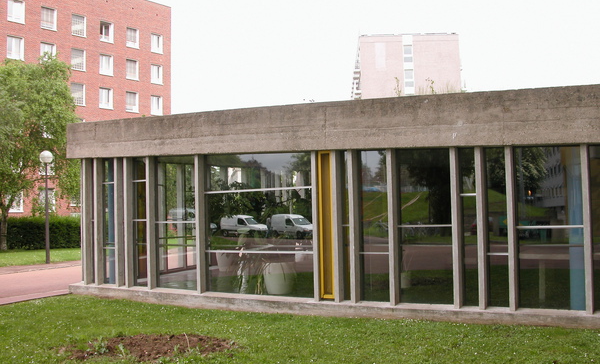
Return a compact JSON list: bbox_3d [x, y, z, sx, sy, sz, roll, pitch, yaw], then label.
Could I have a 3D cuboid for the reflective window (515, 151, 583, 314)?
[{"bbox_3d":[3.272,0.590,7.907,0.894,2.195,0.100,-3,-3,29],"label":"reflective window"}]

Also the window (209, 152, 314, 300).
[{"bbox_3d":[-0.714,0.712,10.209,2.200,2.395,0.120,-3,-3,29],"label":"window"}]

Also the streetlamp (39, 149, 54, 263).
[{"bbox_3d":[-8.716,0.860,20.948,0.470,3.987,0.470,-3,-3,29],"label":"streetlamp"}]

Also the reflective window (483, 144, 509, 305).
[{"bbox_3d":[2.673,0.619,8.214,0.335,2.205,0.120,-3,-3,29],"label":"reflective window"}]

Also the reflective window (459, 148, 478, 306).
[{"bbox_3d":[2.391,0.629,8.451,0.279,2.235,0.100,-3,-3,29],"label":"reflective window"}]

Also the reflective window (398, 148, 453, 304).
[{"bbox_3d":[1.843,0.640,8.791,0.887,2.285,0.100,-3,-3,29],"label":"reflective window"}]

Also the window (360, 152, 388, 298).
[{"bbox_3d":[1.171,0.664,9.206,0.568,2.317,0.100,-3,-3,29],"label":"window"}]

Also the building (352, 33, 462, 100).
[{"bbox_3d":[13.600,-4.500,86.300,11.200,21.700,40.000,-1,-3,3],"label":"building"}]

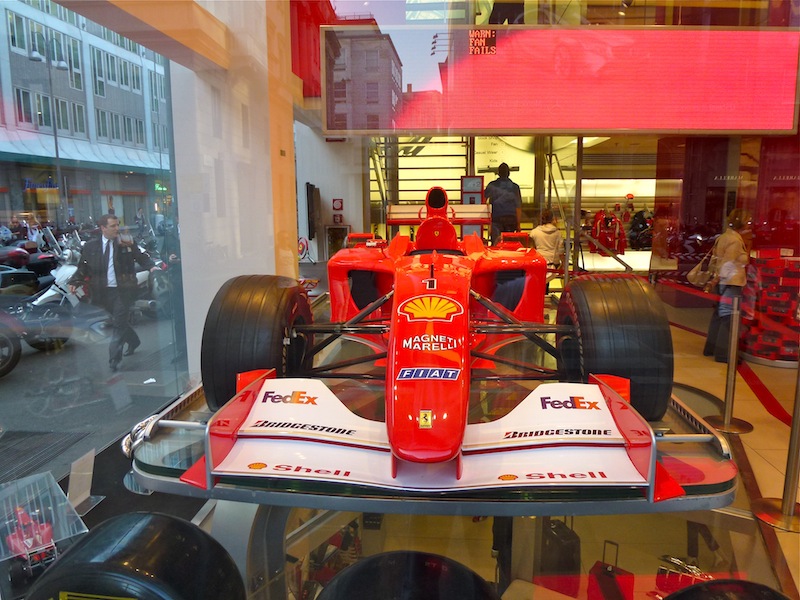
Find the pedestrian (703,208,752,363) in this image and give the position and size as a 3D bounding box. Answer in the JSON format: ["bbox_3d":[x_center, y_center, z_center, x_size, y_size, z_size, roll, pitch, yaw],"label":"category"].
[{"bbox_3d":[3.547,-0.153,5.934,0.450,1.620,0.500,-1,8,-9],"label":"pedestrian"}]

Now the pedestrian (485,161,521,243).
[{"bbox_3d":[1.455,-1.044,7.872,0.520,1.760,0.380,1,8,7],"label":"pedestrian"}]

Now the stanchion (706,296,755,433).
[{"bbox_3d":[2.422,0.455,4.025,0.360,0.950,0.360,0,8,0],"label":"stanchion"}]

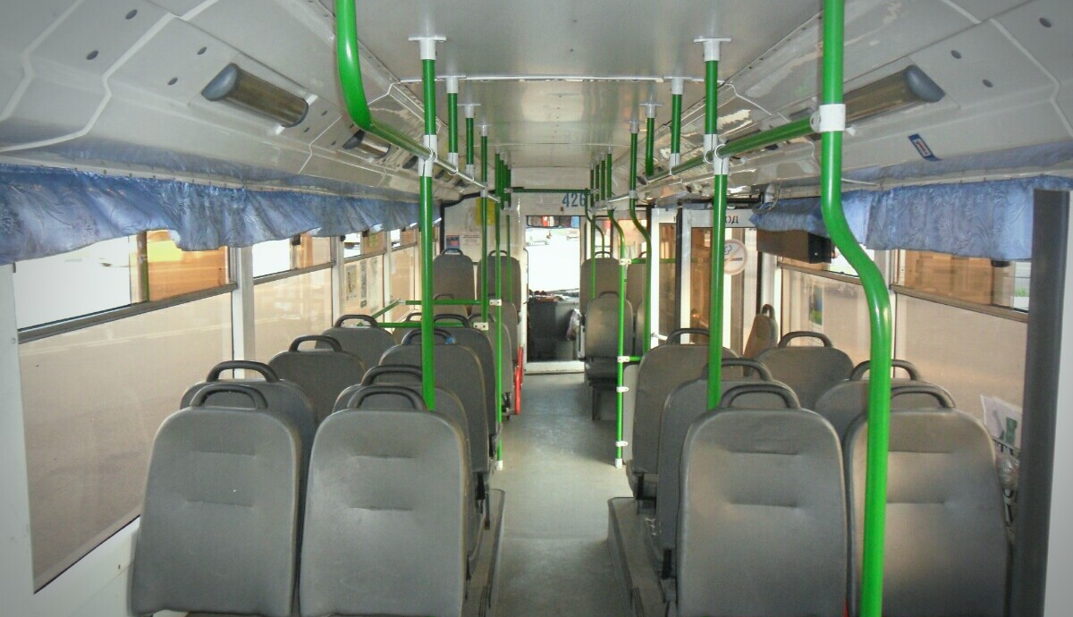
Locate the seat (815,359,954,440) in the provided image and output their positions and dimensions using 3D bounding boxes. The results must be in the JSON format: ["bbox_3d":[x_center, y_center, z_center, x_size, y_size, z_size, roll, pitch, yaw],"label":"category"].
[{"bbox_3d":[1.046,0.521,2.785,0.440,0.790,0.540,0,6,0],"label":"seat"}]

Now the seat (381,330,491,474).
[{"bbox_3d":[-0.412,0.449,3.510,0.440,0.790,0.540,0,6,0],"label":"seat"}]

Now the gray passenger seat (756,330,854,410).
[{"bbox_3d":[1.044,0.516,3.560,0.440,0.920,0.560,0,6,0],"label":"gray passenger seat"}]

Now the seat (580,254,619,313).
[{"bbox_3d":[0.629,-0.166,8.265,0.440,0.790,0.540,0,6,0],"label":"seat"}]

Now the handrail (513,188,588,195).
[{"bbox_3d":[0.131,-1.093,7.796,0.750,0.037,0.037,0,6,0],"label":"handrail"}]

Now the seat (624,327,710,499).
[{"bbox_3d":[0.583,0.441,3.473,0.440,0.790,0.540,0,6,0],"label":"seat"}]

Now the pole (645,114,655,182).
[{"bbox_3d":[0.477,-0.683,3.545,0.042,0.291,0.042,0,6,0],"label":"pole"}]

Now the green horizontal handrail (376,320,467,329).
[{"bbox_3d":[-0.654,0.087,4.639,0.590,0.040,0.040,0,6,0],"label":"green horizontal handrail"}]

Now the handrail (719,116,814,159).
[{"bbox_3d":[0.478,-0.363,1.829,0.038,0.038,0.880,0,6,0],"label":"handrail"}]

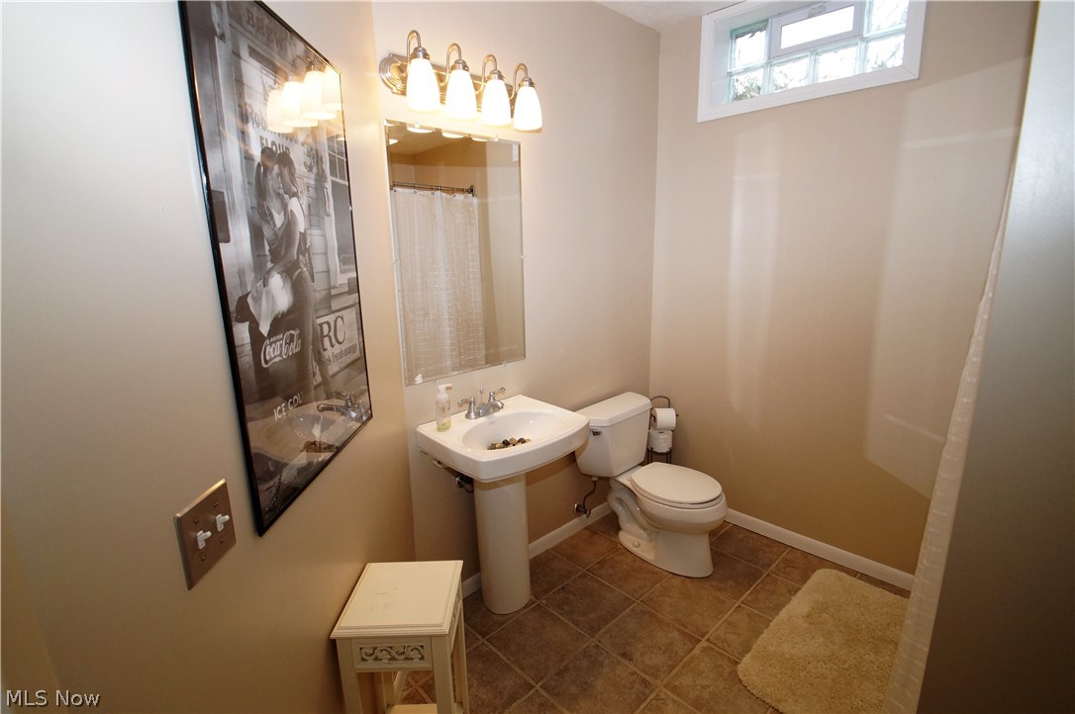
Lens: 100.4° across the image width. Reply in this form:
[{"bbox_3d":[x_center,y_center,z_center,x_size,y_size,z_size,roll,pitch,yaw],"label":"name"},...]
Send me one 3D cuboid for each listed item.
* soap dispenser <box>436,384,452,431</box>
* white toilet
[{"bbox_3d":[-0.353,0.190,1.671,0.062,0.176,0.056,-4,11,-14],"label":"soap dispenser"},{"bbox_3d":[0.628,0.652,2.314,0.510,0.715,0.735,-11,14,-42],"label":"white toilet"}]

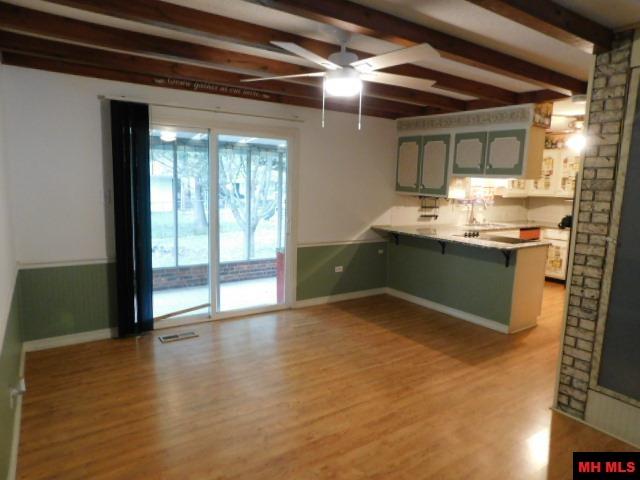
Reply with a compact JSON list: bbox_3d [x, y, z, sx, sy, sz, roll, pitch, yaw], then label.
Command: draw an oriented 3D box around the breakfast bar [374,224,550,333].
[{"bbox_3d":[1.510,0.370,4.950,0.880,0.910,1.830,-4,9,-33],"label":"breakfast bar"}]

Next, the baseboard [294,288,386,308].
[{"bbox_3d":[0.295,0.712,5.307,1.390,0.089,0.018,-4,9,-33],"label":"baseboard"}]

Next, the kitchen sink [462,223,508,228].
[{"bbox_3d":[2.435,-0.149,6.226,0.560,0.170,0.460,-4,9,-33],"label":"kitchen sink"}]

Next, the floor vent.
[{"bbox_3d":[-1.312,0.891,3.951,0.330,0.015,0.140,-4,9,-33],"label":"floor vent"}]

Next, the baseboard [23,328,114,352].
[{"bbox_3d":[-2.150,0.869,3.696,0.696,0.089,0.018,-4,9,-33],"label":"baseboard"}]

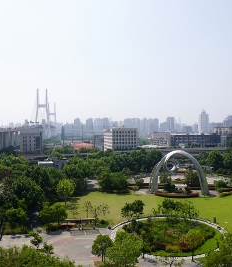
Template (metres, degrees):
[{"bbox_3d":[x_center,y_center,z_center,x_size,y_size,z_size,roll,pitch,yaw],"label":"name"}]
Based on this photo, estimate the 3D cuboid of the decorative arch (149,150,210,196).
[{"bbox_3d":[28.000,17.181,133.888,25.500,19.300,4.500,0,0,9],"label":"decorative arch"}]

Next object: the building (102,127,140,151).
[{"bbox_3d":[5.000,9.890,322.053,27.000,32.000,28.000,0,0,-17],"label":"building"}]

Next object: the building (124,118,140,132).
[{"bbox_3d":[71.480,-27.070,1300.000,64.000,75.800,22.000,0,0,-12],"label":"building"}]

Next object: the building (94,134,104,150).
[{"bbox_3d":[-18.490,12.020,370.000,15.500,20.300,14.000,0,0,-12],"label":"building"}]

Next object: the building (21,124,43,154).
[{"bbox_3d":[-85.800,9.970,306.054,19.500,32.000,14.000,0,0,10],"label":"building"}]

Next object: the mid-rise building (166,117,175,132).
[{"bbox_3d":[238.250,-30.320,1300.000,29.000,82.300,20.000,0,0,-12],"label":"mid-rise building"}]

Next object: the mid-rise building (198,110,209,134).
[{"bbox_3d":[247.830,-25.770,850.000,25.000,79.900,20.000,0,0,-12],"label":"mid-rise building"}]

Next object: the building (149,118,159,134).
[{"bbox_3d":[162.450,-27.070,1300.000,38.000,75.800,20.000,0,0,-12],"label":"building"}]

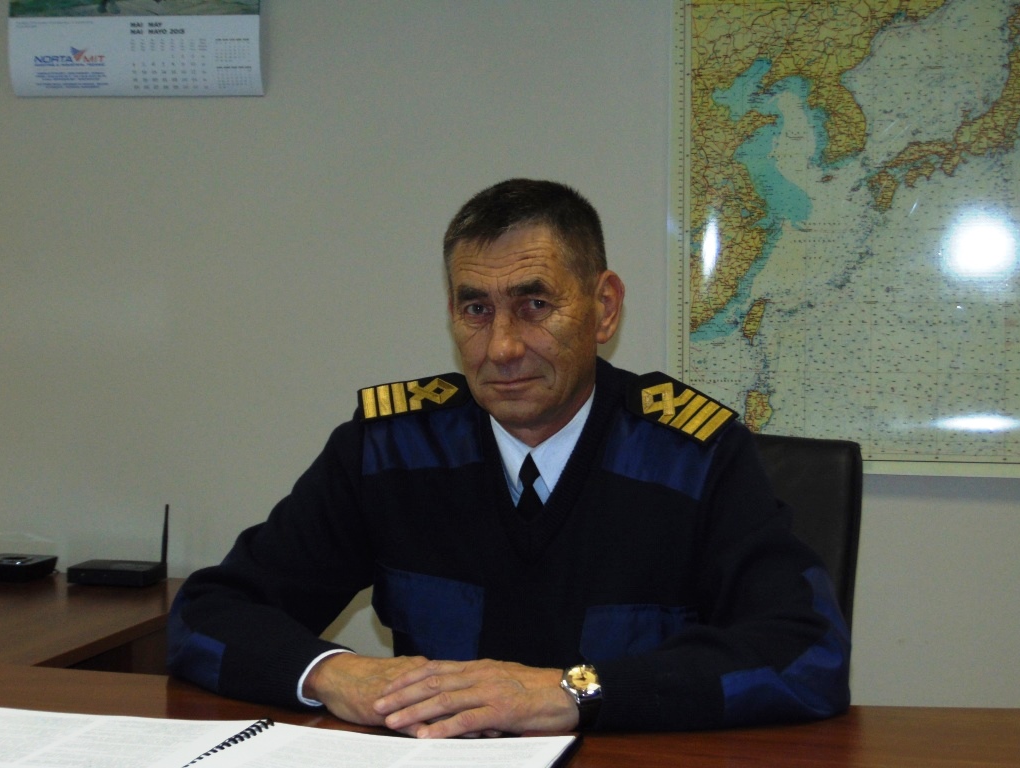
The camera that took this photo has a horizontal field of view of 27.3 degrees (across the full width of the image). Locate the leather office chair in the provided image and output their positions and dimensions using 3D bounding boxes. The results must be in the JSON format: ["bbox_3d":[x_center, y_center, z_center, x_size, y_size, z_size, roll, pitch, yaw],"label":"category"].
[{"bbox_3d":[0.099,0.570,2.366,0.600,1.000,0.620,1,3,18],"label":"leather office chair"}]

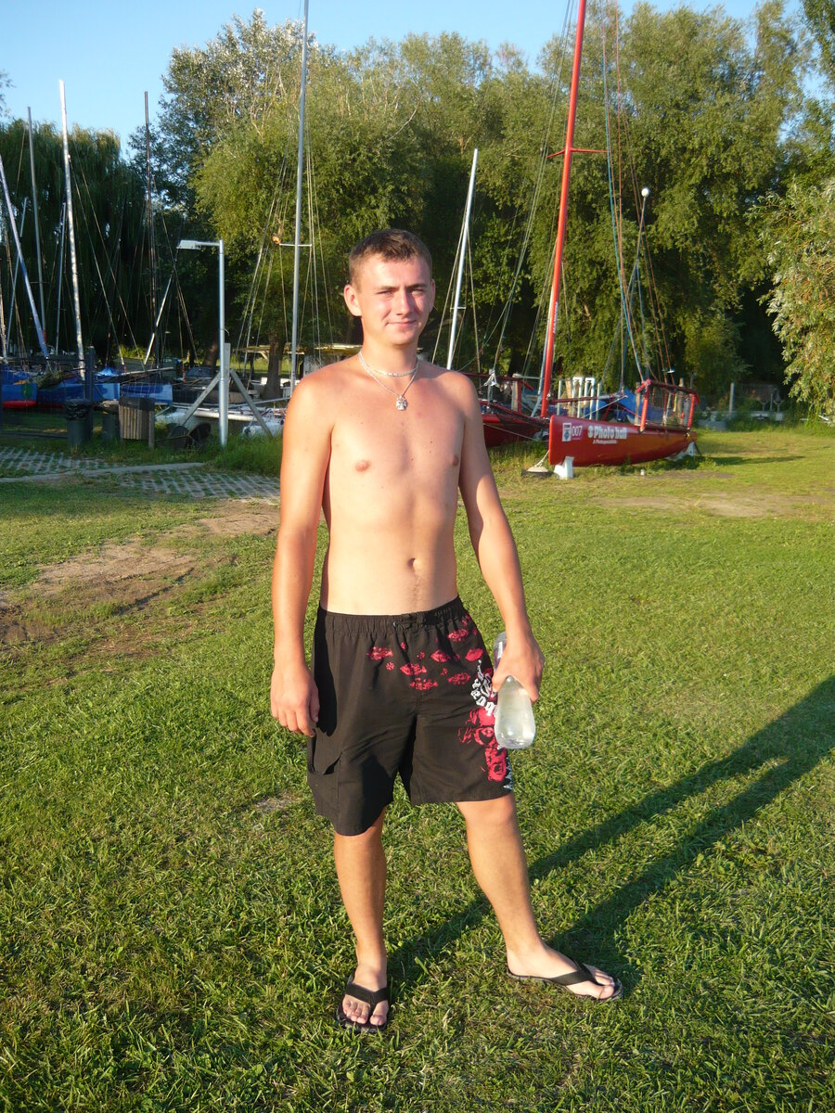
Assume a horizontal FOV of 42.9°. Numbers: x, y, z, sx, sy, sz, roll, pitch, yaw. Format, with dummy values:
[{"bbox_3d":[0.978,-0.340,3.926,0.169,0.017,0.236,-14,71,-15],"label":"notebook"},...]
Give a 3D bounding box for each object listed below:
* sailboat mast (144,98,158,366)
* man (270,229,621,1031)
[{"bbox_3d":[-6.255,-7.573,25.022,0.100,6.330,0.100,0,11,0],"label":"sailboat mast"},{"bbox_3d":[0.065,0.176,2.472,0.790,1.800,0.440,-3,12,-21],"label":"man"}]

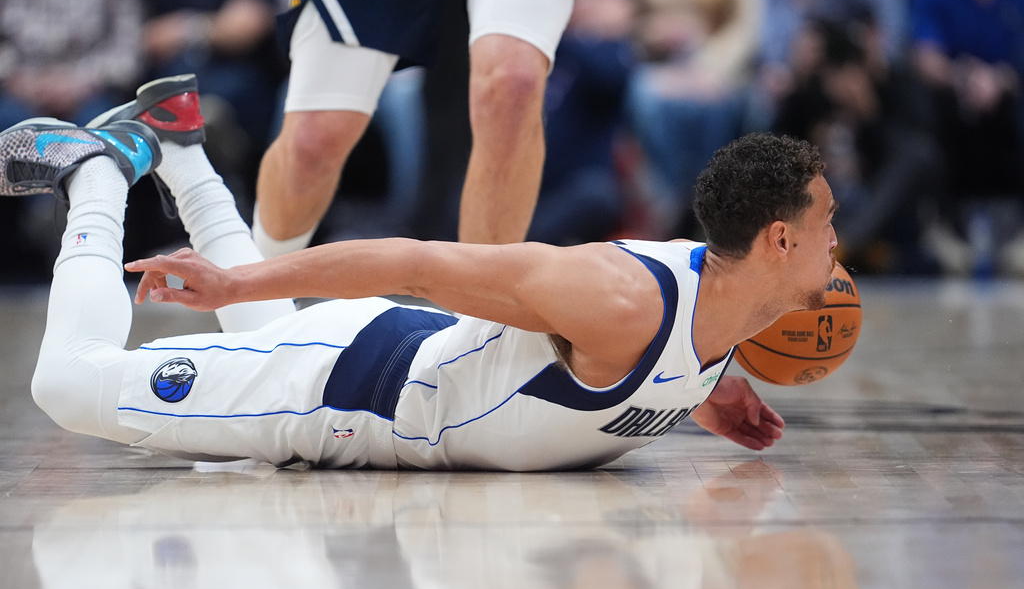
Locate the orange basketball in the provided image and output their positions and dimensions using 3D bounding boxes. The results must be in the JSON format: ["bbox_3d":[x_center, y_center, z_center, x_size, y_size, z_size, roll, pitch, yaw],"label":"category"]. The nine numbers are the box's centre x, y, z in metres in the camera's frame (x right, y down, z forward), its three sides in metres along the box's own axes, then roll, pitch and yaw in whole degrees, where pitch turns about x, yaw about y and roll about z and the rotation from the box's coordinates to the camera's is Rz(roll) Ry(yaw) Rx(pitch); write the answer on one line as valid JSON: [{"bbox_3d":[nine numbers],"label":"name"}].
[{"bbox_3d":[0.468,0.035,19.100,0.240,0.240,0.240,0,1,0],"label":"orange basketball"}]

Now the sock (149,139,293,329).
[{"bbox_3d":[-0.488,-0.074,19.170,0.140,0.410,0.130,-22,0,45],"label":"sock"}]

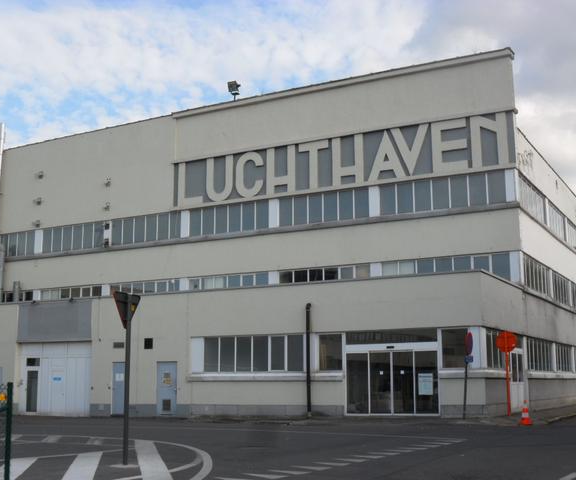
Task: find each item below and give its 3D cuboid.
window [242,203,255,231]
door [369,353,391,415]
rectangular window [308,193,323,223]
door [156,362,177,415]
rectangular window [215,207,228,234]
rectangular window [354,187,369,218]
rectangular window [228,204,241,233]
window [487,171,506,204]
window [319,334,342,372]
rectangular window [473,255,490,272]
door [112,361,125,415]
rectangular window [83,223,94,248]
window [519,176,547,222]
[{"bbox_3d":[-1.957,-1.157,40.690,0.804,1.463,0.100,-6,-11,28],"label":"window"},{"bbox_3d":[3.608,5.589,31.714,1.003,2.433,0.120,-6,-11,30],"label":"door"},{"bbox_3d":[1.335,-1.527,39.123,0.800,1.500,0.100,-6,-11,28],"label":"rectangular window"},{"bbox_3d":[-4.960,6.131,33.556,0.994,2.148,0.120,-6,-11,27],"label":"door"},{"bbox_3d":[-3.365,-1.018,41.434,0.828,1.448,0.100,-6,-11,28],"label":"rectangular window"},{"bbox_3d":[3.594,-1.776,39.174,0.702,1.523,0.100,-6,-11,28],"label":"rectangular window"},{"bbox_3d":[-2.698,-1.067,41.900,0.809,1.452,0.150,-6,-11,27],"label":"rectangular window"},{"bbox_3d":[8.972,-2.246,34.963,0.800,1.500,0.100,-6,-11,28],"label":"window"},{"bbox_3d":[1.574,4.110,29.779,1.030,1.390,0.100,-6,-11,28],"label":"window"},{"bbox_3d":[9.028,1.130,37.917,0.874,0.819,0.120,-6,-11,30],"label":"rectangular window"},{"bbox_3d":[-7.377,6.542,35.819,0.814,2.274,0.100,-6,-11,28],"label":"door"},{"bbox_3d":[-11.271,-0.254,45.960,0.800,1.500,0.100,-6,-11,28],"label":"rectangular window"},{"bbox_3d":[11.214,-1.739,37.300,0.120,1.384,5.613,-6,-11,28],"label":"window"}]

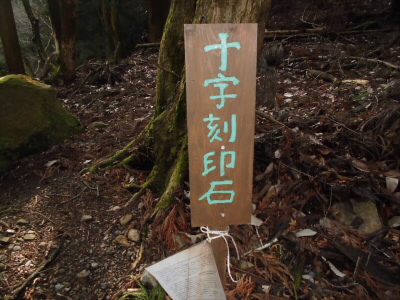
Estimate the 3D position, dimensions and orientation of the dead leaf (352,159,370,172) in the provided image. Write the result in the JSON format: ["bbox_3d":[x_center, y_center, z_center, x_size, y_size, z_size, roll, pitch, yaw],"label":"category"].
[{"bbox_3d":[1.047,0.104,1.950,0.135,0.022,0.058,31,42,9],"label":"dead leaf"}]

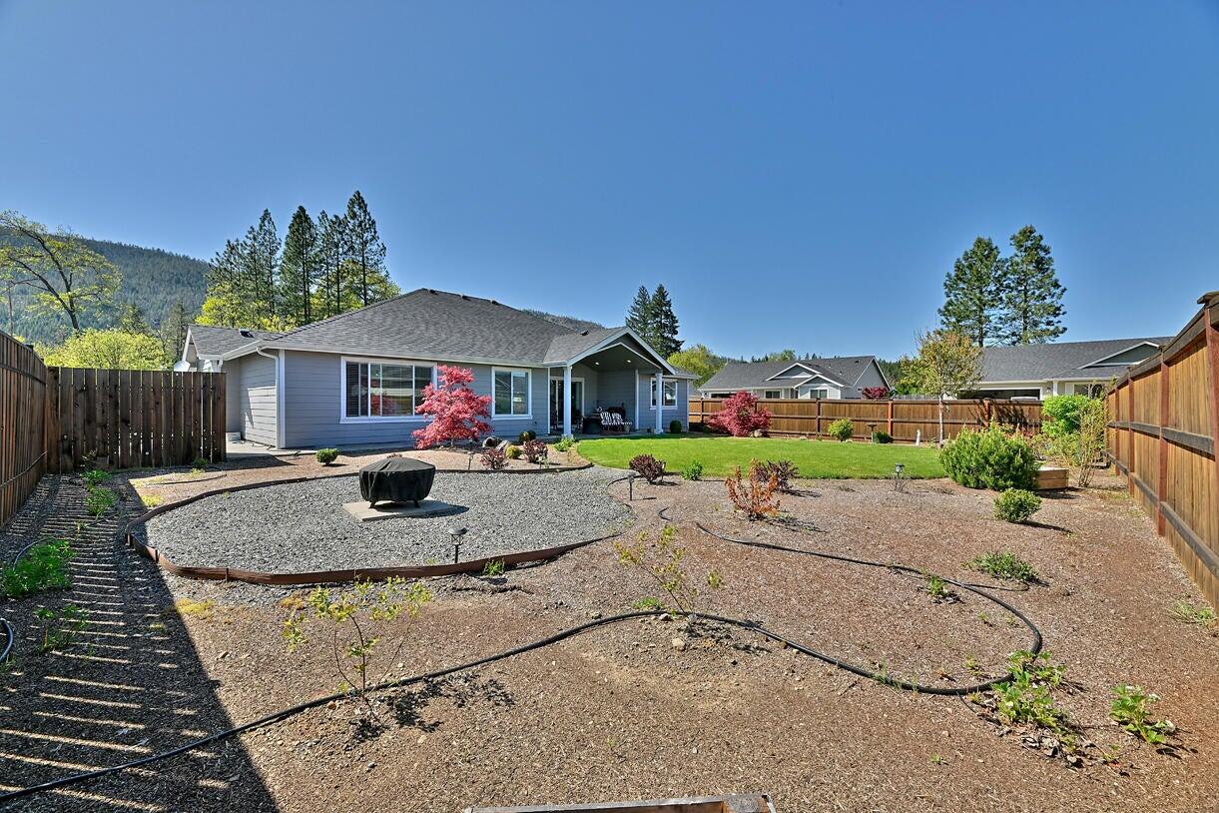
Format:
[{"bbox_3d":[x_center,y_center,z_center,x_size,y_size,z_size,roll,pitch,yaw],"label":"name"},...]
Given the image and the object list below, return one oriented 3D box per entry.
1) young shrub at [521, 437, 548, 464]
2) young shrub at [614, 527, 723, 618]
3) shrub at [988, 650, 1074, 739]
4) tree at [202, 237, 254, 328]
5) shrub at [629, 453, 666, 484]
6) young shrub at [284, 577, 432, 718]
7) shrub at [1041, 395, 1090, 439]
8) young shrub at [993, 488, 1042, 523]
[{"bbox_3d":[-1.527,0.936,9.800,0.530,0.500,0.500,0,0,-9],"label":"young shrub"},{"bbox_3d":[0.363,1.001,2.920,0.620,0.540,0.550,0,0,7],"label":"young shrub"},{"bbox_3d":[1.826,1.197,2.050,0.290,0.180,0.300,0,0,42],"label":"shrub"},{"bbox_3d":[-40.227,-8.525,50.000,4.600,19.000,4.600,0,0,-39],"label":"tree"},{"bbox_3d":[0.632,1.044,7.900,0.600,0.474,0.560,0,0,0],"label":"shrub"},{"bbox_3d":[-1.035,0.957,1.950,0.580,0.497,0.500,0,0,0],"label":"young shrub"},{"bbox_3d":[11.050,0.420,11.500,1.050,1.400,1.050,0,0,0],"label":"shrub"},{"bbox_3d":[4.646,1.125,5.400,0.460,0.385,0.460,0,0,0],"label":"young shrub"}]

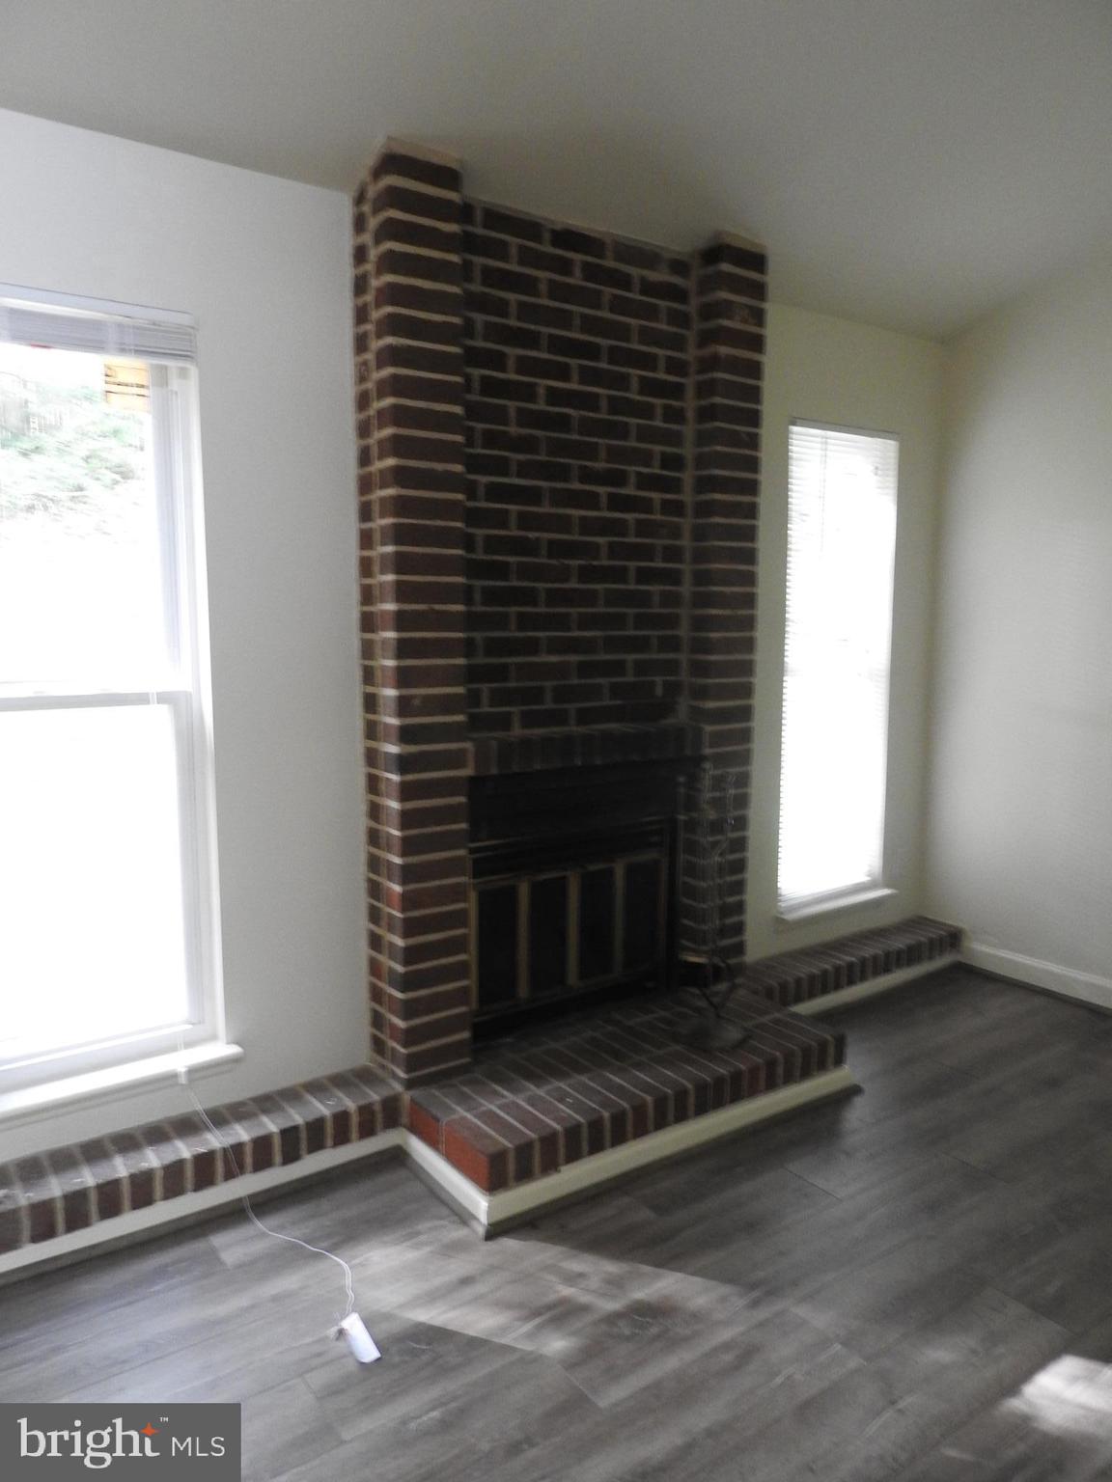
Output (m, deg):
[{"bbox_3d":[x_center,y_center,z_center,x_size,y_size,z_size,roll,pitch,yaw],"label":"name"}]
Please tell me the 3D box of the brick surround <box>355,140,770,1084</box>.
[{"bbox_3d":[0.064,-0.290,2.896,1.226,2.264,0.193,-5,9,-35],"label":"brick surround"}]

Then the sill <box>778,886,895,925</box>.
[{"bbox_3d":[1.044,0.601,3.828,0.648,0.036,0.107,-5,9,-35],"label":"sill"}]

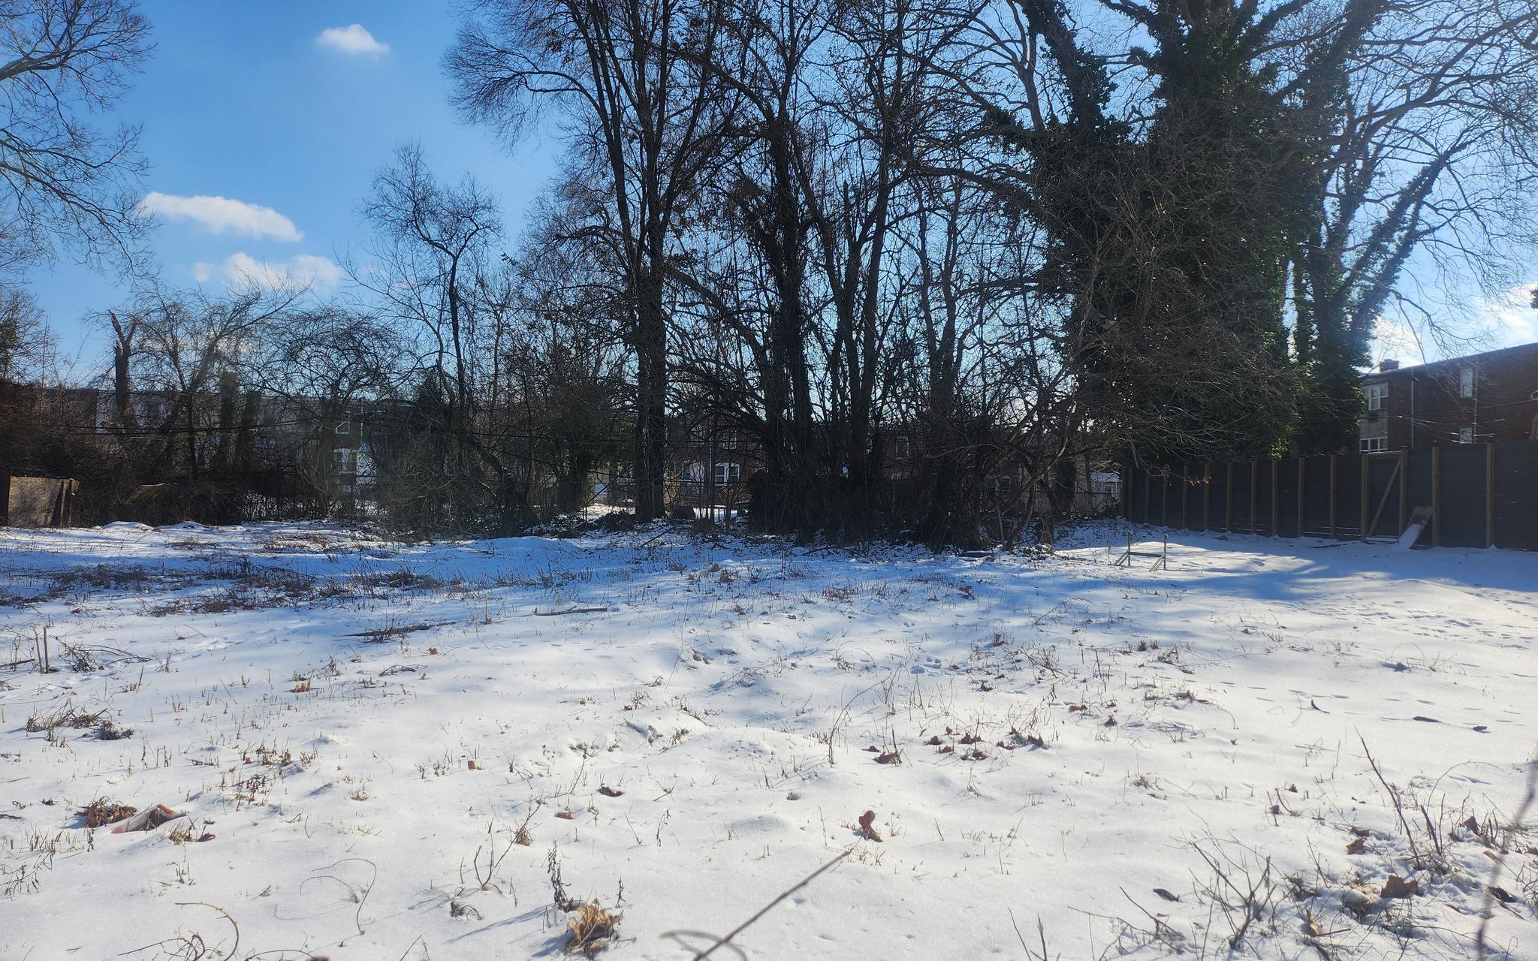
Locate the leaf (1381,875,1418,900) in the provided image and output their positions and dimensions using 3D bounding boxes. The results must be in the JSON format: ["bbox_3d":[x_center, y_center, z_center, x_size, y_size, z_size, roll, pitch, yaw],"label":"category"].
[{"bbox_3d":[2.318,1.493,3.920,0.122,0.066,0.060,0,0,14],"label":"leaf"}]

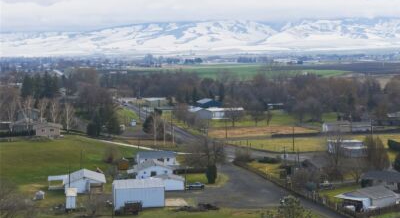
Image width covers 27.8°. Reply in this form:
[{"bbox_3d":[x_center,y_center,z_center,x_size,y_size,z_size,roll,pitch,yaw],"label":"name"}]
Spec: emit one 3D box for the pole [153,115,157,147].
[{"bbox_3d":[-19.240,9.380,345.000,0.400,13.300,0.400,0,4,0],"label":"pole"}]

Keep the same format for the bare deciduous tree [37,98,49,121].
[{"bbox_3d":[-74.960,1.290,385.000,5.600,13.500,5.600,0,4,0],"label":"bare deciduous tree"}]

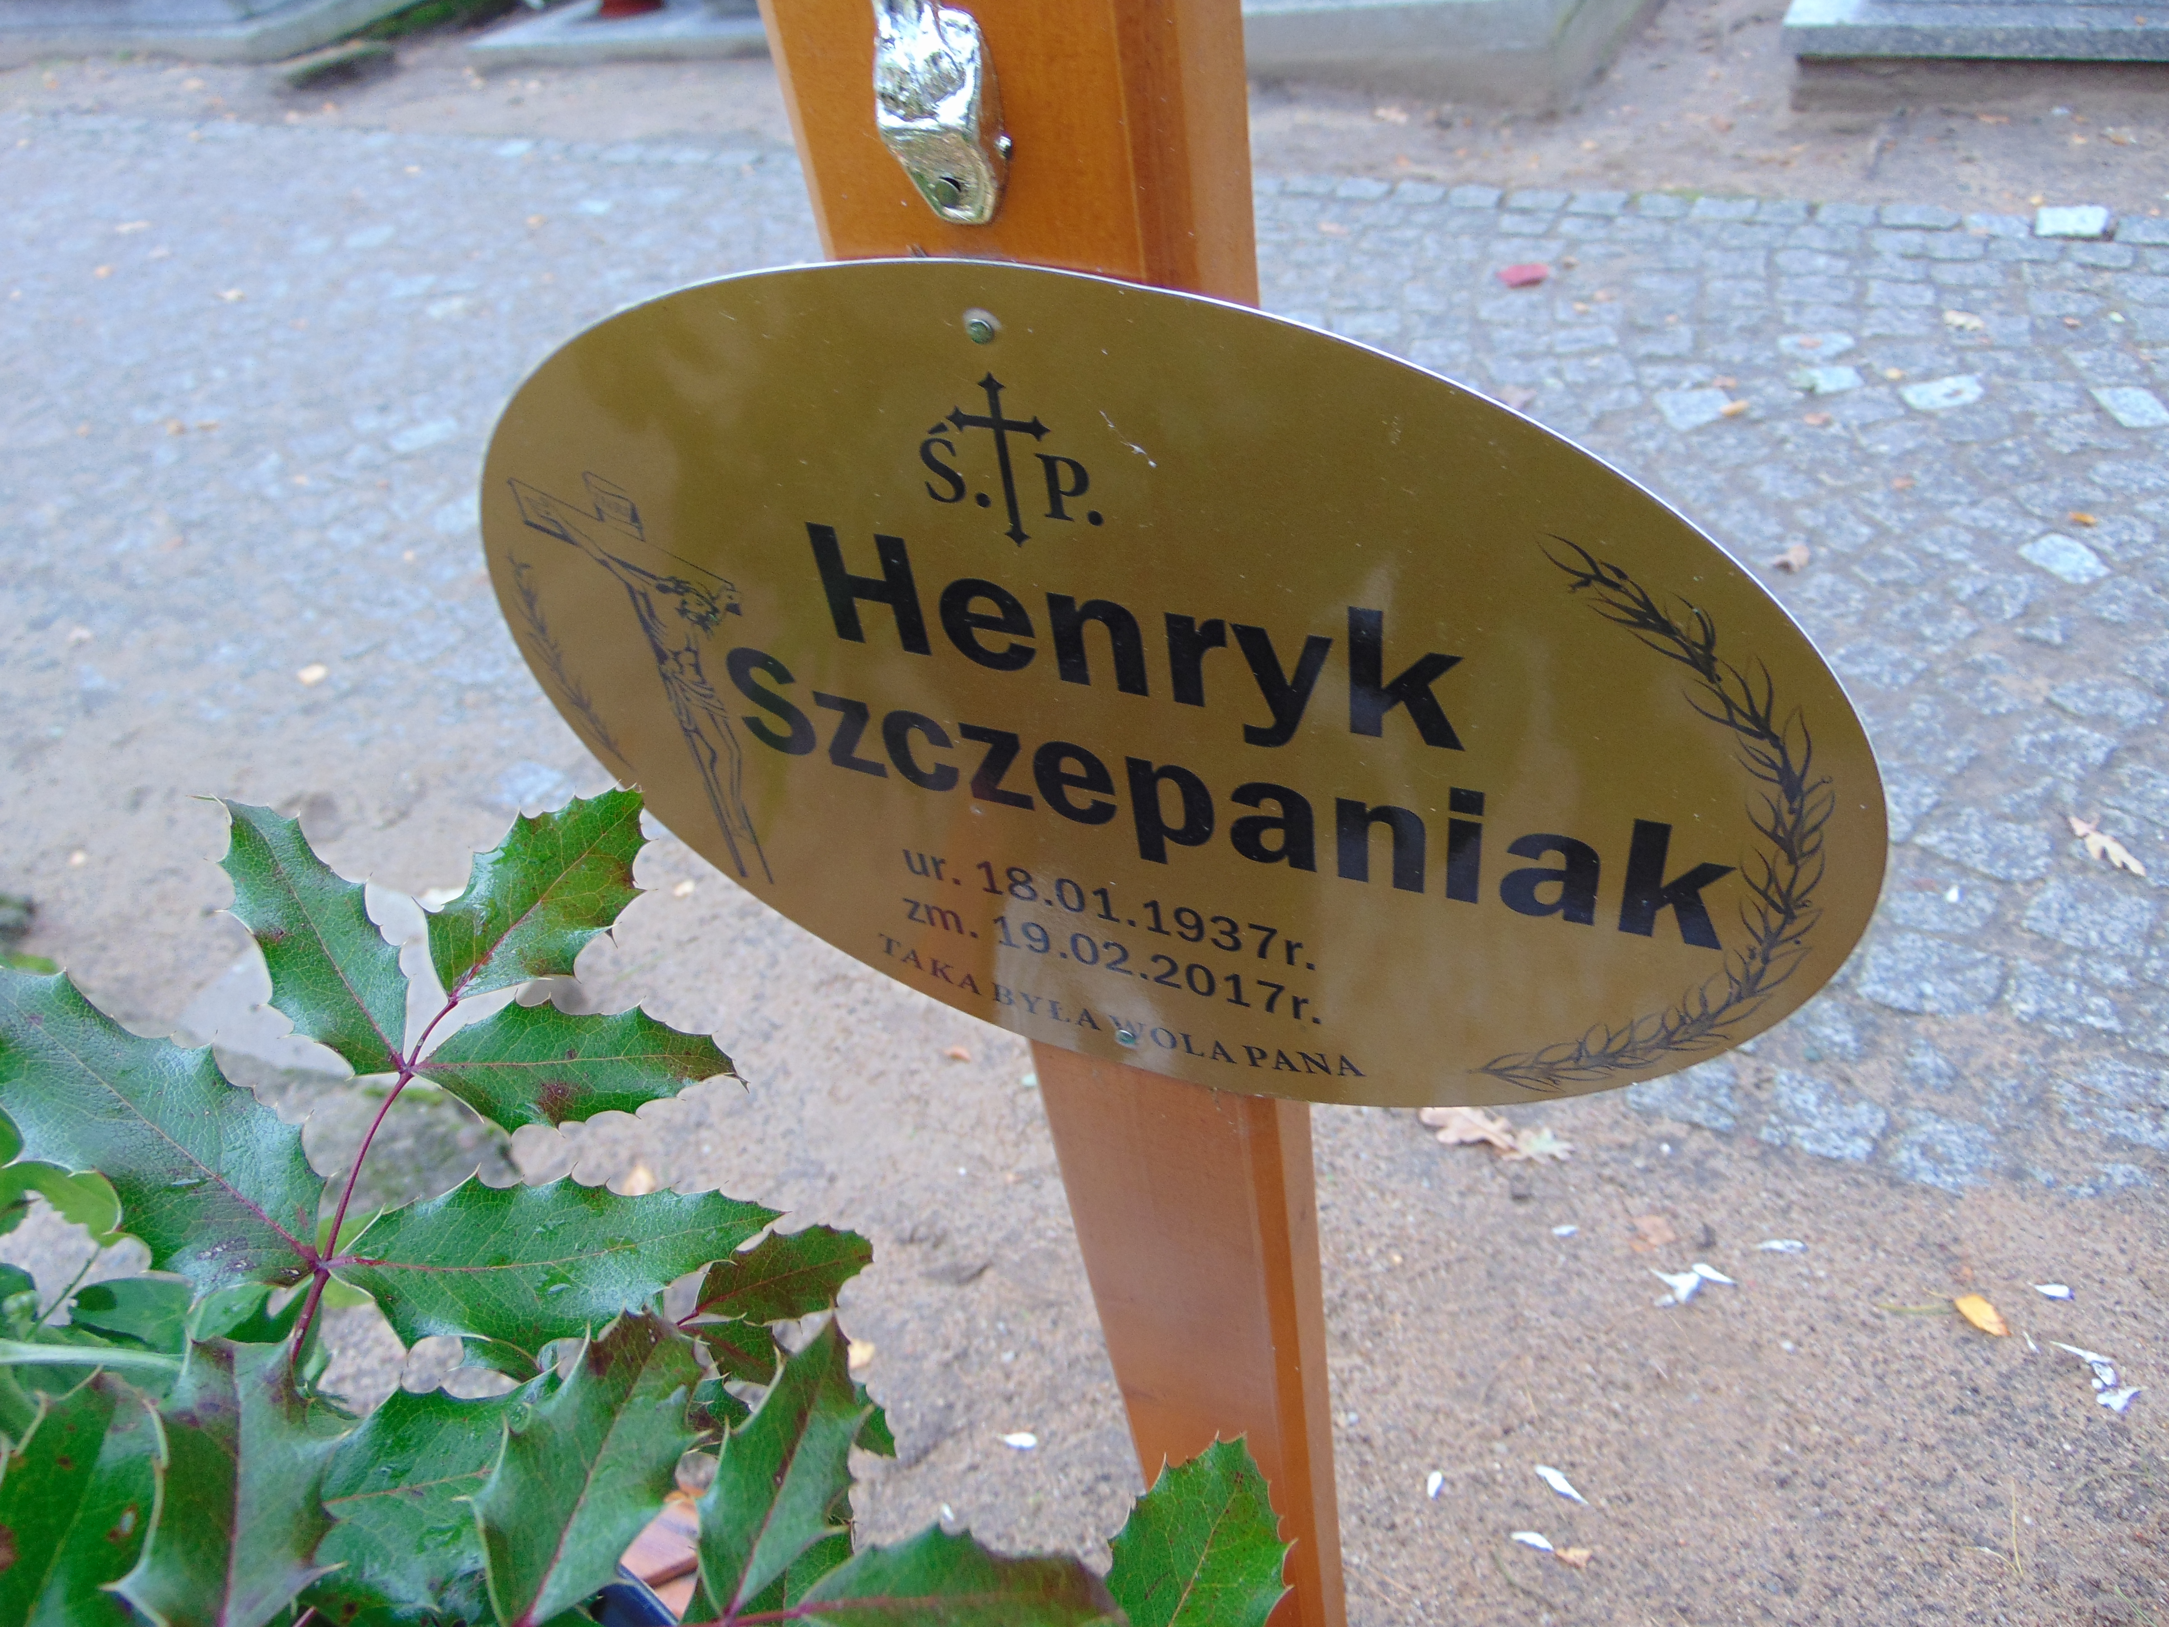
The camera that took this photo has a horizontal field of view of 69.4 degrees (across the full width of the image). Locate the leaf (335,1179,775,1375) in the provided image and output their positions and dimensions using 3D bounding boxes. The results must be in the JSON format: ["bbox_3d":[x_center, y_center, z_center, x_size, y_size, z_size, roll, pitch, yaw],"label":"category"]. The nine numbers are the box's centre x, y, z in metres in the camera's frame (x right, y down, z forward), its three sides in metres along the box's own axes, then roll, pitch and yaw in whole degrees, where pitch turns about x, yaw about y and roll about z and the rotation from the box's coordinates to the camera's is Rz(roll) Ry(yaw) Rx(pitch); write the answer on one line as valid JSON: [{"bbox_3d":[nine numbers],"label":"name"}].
[{"bbox_3d":[-0.104,0.087,0.308,0.089,0.015,0.044,-7,42,3],"label":"leaf"}]

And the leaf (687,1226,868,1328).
[{"bbox_3d":[-0.075,0.113,0.381,0.050,0.010,0.028,-19,43,-10],"label":"leaf"}]

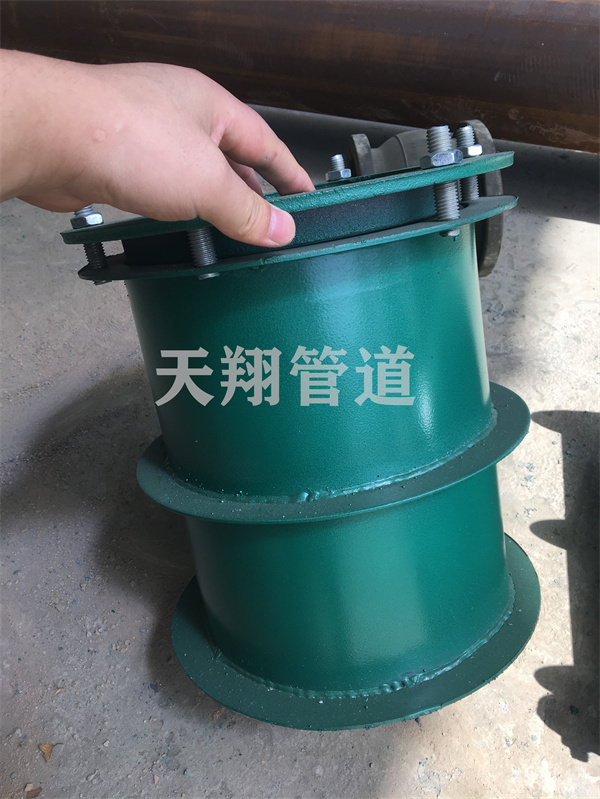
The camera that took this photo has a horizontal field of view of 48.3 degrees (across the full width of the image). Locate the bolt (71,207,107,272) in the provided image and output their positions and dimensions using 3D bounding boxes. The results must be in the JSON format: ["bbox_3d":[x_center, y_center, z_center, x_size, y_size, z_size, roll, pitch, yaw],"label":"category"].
[{"bbox_3d":[-0.127,-0.098,0.408,0.020,0.045,0.021,-14,18,-14],"label":"bolt"}]

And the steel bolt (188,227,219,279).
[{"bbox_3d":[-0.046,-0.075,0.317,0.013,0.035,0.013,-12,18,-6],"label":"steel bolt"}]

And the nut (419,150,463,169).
[{"bbox_3d":[0.069,-0.116,0.325,0.021,0.007,0.019,-5,18,14],"label":"nut"}]

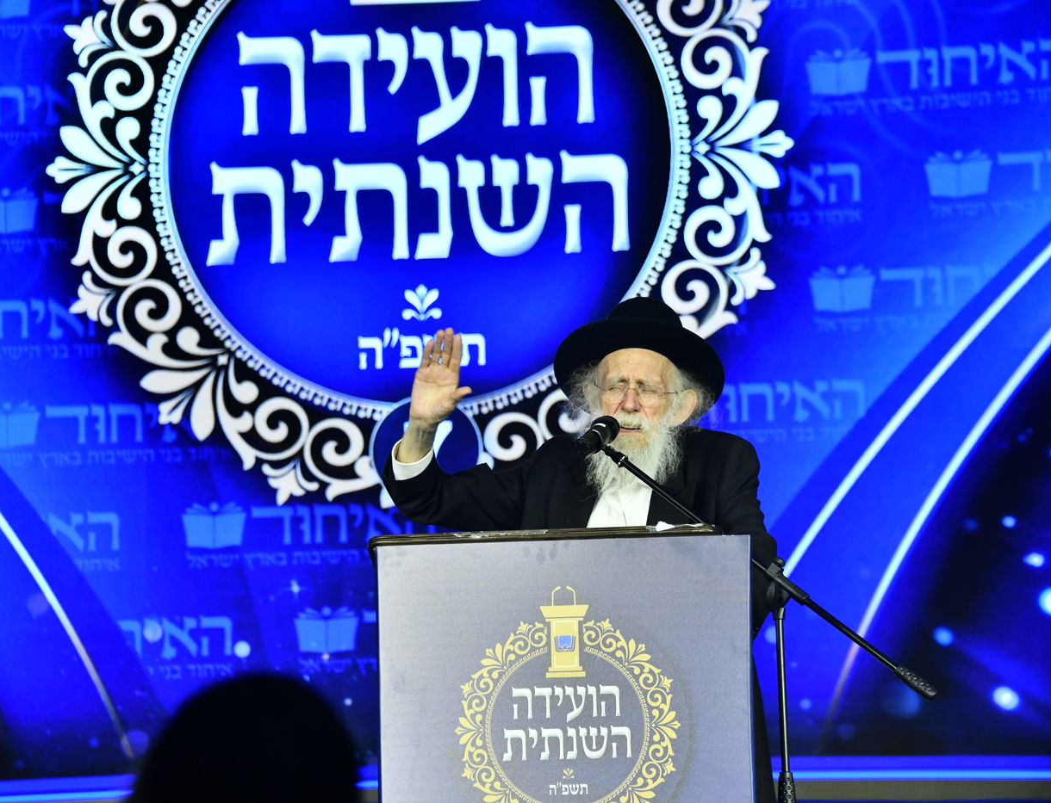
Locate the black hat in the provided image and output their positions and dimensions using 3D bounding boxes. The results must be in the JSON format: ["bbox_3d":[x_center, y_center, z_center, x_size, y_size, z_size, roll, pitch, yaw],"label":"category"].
[{"bbox_3d":[0.220,-0.097,7.770,0.322,0.135,0.350,0,-29,8],"label":"black hat"}]

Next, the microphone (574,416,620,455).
[{"bbox_3d":[0.131,0.067,7.600,0.050,0.050,0.145,-3,15,30],"label":"microphone"}]

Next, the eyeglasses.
[{"bbox_3d":[0.209,-0.018,7.710,0.138,0.045,0.135,6,3,7],"label":"eyeglasses"}]

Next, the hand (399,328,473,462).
[{"bbox_3d":[-0.162,-0.007,7.600,0.113,0.262,0.080,16,0,1],"label":"hand"}]

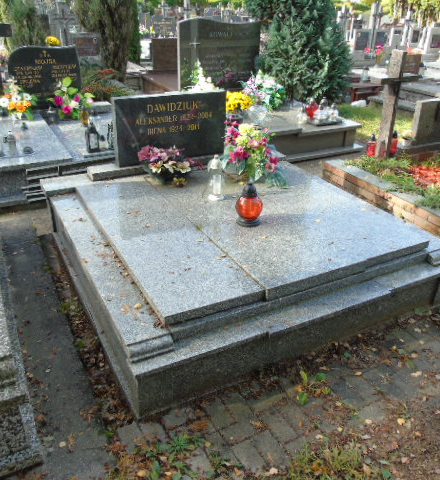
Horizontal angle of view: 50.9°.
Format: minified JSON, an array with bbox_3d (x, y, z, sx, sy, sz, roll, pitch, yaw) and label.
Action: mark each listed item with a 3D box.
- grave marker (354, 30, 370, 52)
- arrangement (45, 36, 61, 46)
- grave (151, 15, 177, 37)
[{"bbox_3d":[3.313,-4.616,10.698,0.360,0.453,0.082,-13,32,-26],"label":"grave marker"},{"bbox_3d":[-2.429,-2.844,6.687,0.185,0.185,0.185,-13,32,-26],"label":"arrangement"},{"bbox_3d":[-1.494,-5.696,12.373,0.716,0.566,0.100,-13,31,-25],"label":"grave"}]

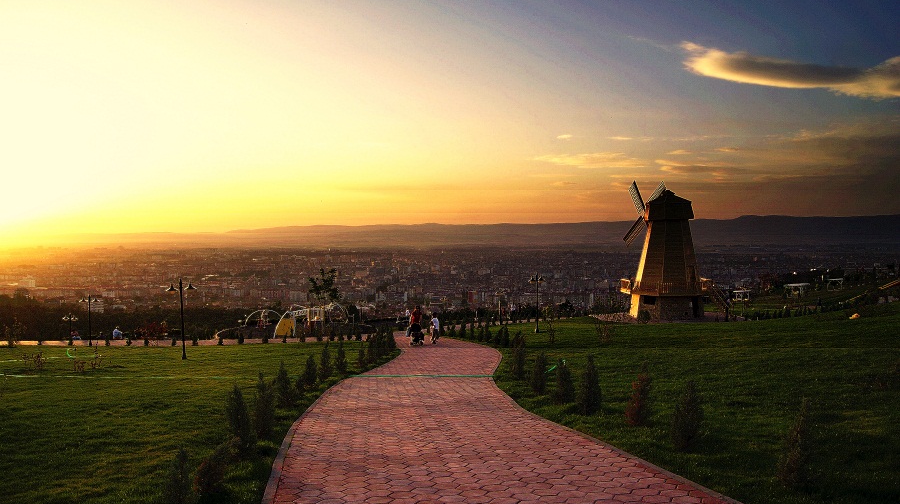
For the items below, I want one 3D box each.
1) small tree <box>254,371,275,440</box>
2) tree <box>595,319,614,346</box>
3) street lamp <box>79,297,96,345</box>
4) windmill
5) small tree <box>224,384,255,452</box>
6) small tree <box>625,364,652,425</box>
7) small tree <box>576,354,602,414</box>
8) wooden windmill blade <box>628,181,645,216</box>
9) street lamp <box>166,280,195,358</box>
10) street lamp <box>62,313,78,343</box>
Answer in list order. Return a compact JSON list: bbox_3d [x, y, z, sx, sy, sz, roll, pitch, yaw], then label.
[{"bbox_3d":[-2.712,2.245,9.850,0.350,1.000,0.350,0,1,0],"label":"small tree"},{"bbox_3d":[6.403,3.336,28.000,0.750,1.050,0.750,0,1,0],"label":"tree"},{"bbox_3d":[-22.665,4.289,42.300,1.150,3.150,0.450,0,1,-6],"label":"street lamp"},{"bbox_3d":[19.316,-0.133,60.000,7.500,12.100,7.600,-1,2,-41],"label":"windmill"},{"bbox_3d":[-2.471,1.953,7.950,0.360,0.810,0.360,0,2,0],"label":"small tree"},{"bbox_3d":[2.818,2.138,10.100,0.420,0.940,0.420,0,1,0],"label":"small tree"},{"bbox_3d":[2.333,2.208,11.300,0.420,1.020,0.420,0,1,0],"label":"small tree"},{"bbox_3d":[16.756,-4.754,60.600,0.200,3.500,1.100,14,52,48],"label":"wooden windmill blade"},{"bbox_3d":[-10.571,2.658,26.600,1.180,3.150,0.450,0,1,0],"label":"street lamp"},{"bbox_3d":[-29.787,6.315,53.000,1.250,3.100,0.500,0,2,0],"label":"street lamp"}]

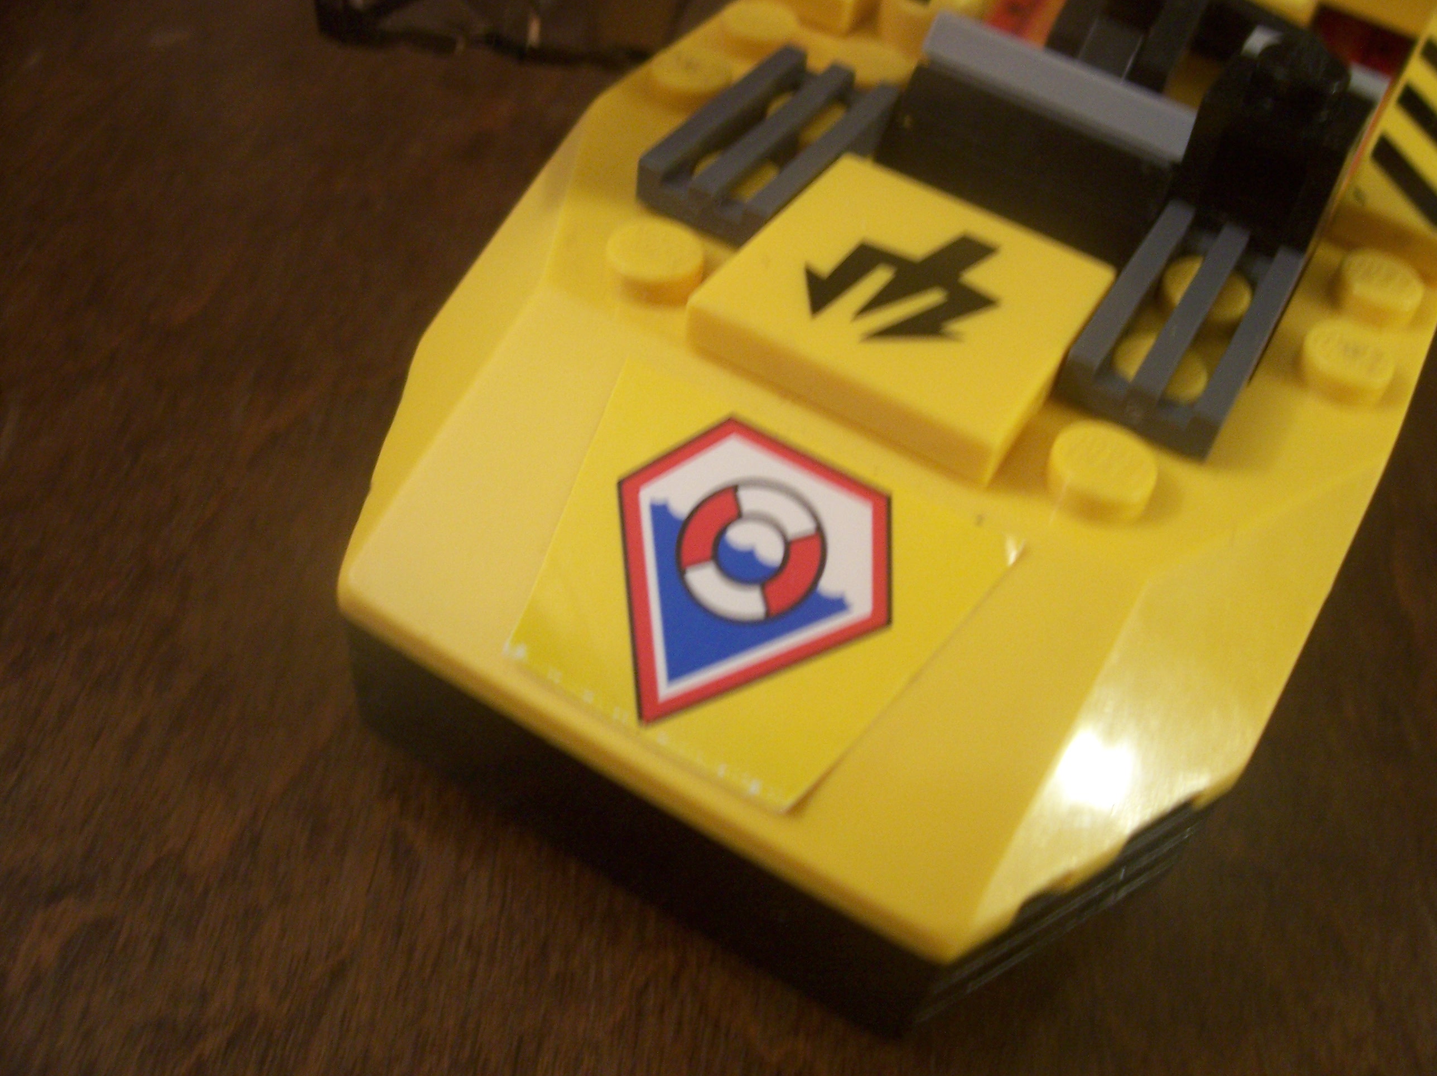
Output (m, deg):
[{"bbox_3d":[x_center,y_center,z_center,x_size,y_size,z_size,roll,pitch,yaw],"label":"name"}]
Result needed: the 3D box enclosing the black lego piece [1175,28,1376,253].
[{"bbox_3d":[0.030,-0.021,0.076,0.008,0.011,0.008,28,51,15],"label":"black lego piece"}]

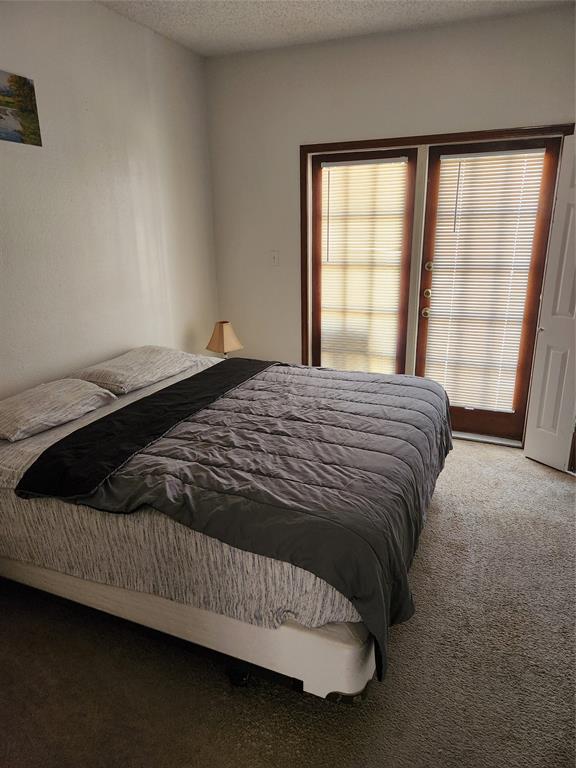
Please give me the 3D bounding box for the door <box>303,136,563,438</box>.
[{"bbox_3d":[0.941,-0.655,3.793,1.742,2.113,0.110,6,19,21],"label":"door"}]

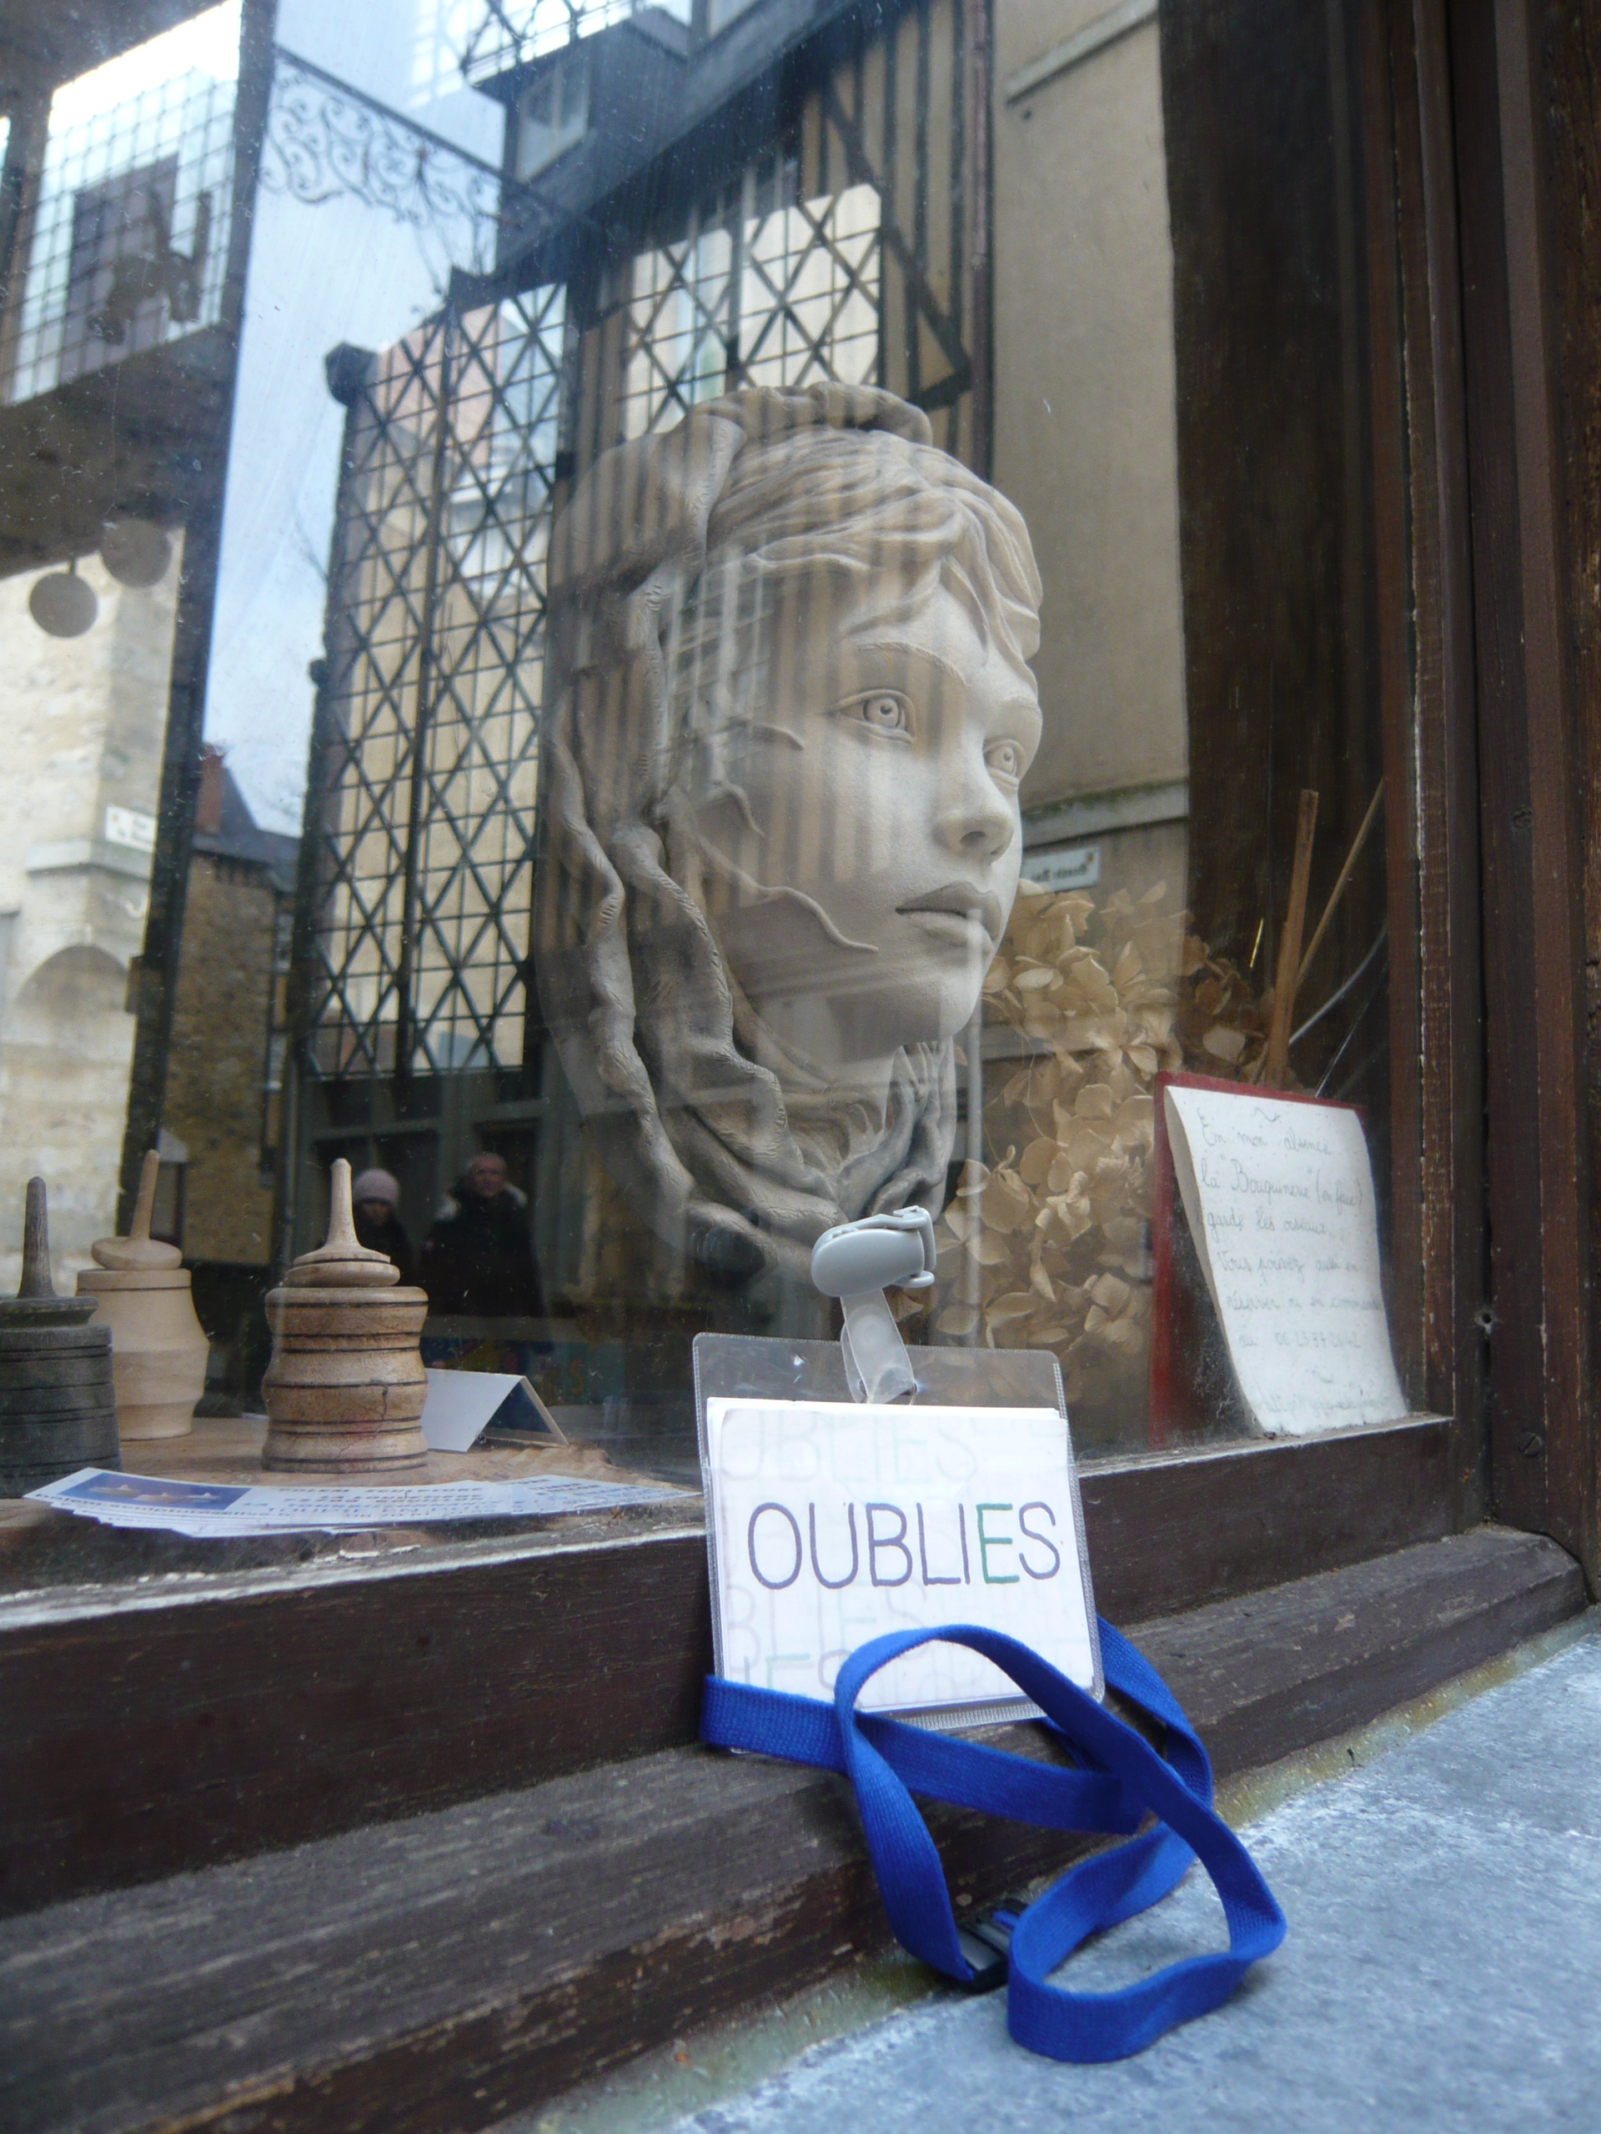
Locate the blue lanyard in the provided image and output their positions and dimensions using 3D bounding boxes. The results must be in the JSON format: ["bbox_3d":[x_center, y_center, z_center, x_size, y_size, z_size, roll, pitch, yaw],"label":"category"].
[{"bbox_3d":[0.047,0.125,0.307,0.087,0.042,0.119,-6,-10,38],"label":"blue lanyard"}]

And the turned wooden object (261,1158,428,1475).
[{"bbox_3d":[-0.105,0.056,0.400,0.037,0.071,0.037,-6,-10,38],"label":"turned wooden object"}]

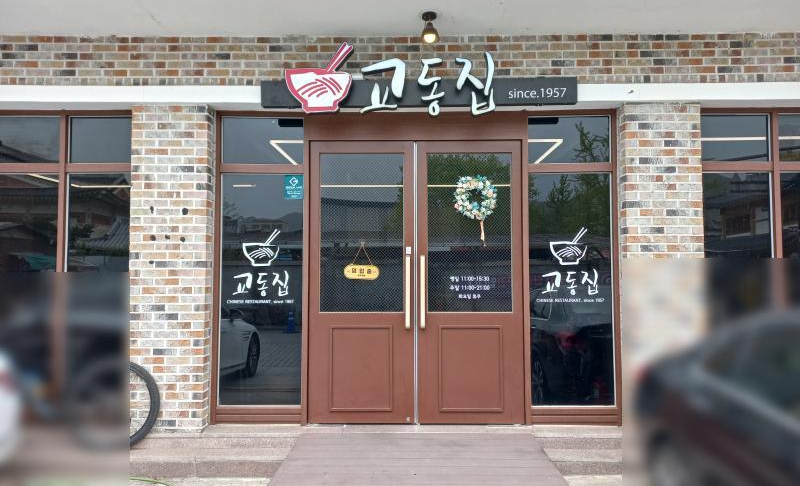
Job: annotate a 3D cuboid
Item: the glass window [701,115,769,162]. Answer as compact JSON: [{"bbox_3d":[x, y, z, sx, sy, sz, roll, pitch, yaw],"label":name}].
[{"bbox_3d":[2.672,-0.843,4.646,0.590,0.385,0.060,0,-3,1],"label":"glass window"}]

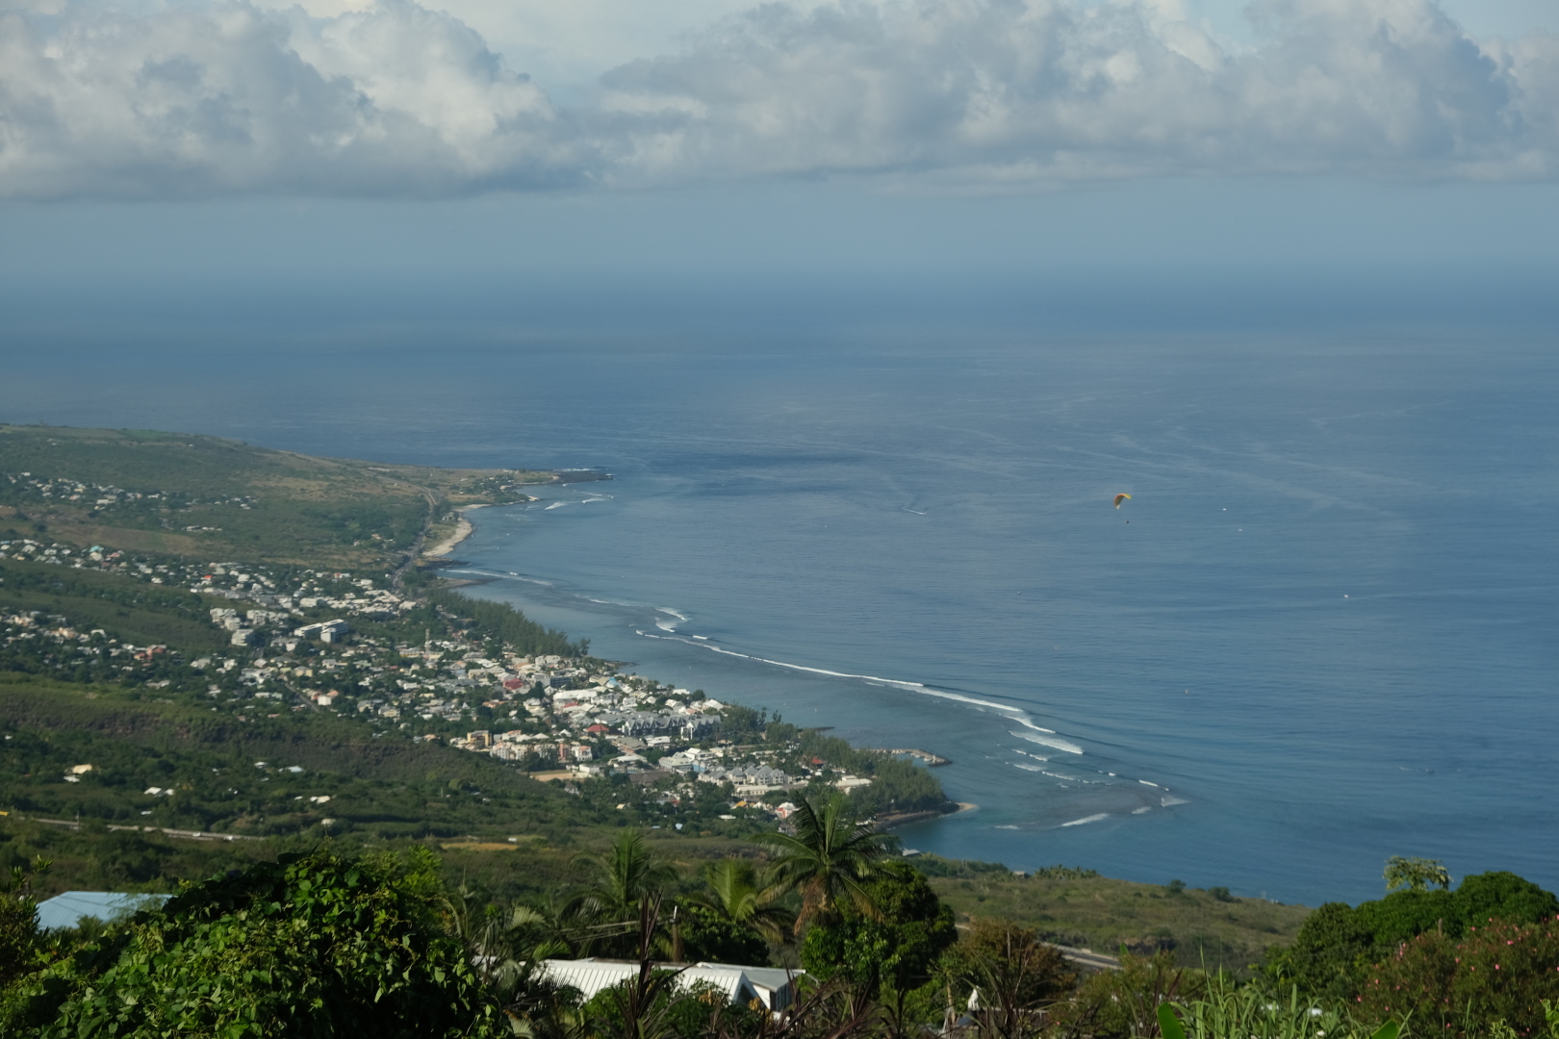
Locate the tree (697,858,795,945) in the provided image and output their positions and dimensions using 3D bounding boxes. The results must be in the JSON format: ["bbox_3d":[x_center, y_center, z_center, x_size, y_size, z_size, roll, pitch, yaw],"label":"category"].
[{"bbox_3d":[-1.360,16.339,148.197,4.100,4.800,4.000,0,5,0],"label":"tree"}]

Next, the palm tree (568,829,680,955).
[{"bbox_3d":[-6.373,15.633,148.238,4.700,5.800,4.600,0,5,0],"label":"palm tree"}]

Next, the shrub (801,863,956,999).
[{"bbox_3d":[3.899,16.514,142.242,6.100,5.900,5.800,0,5,0],"label":"shrub"}]

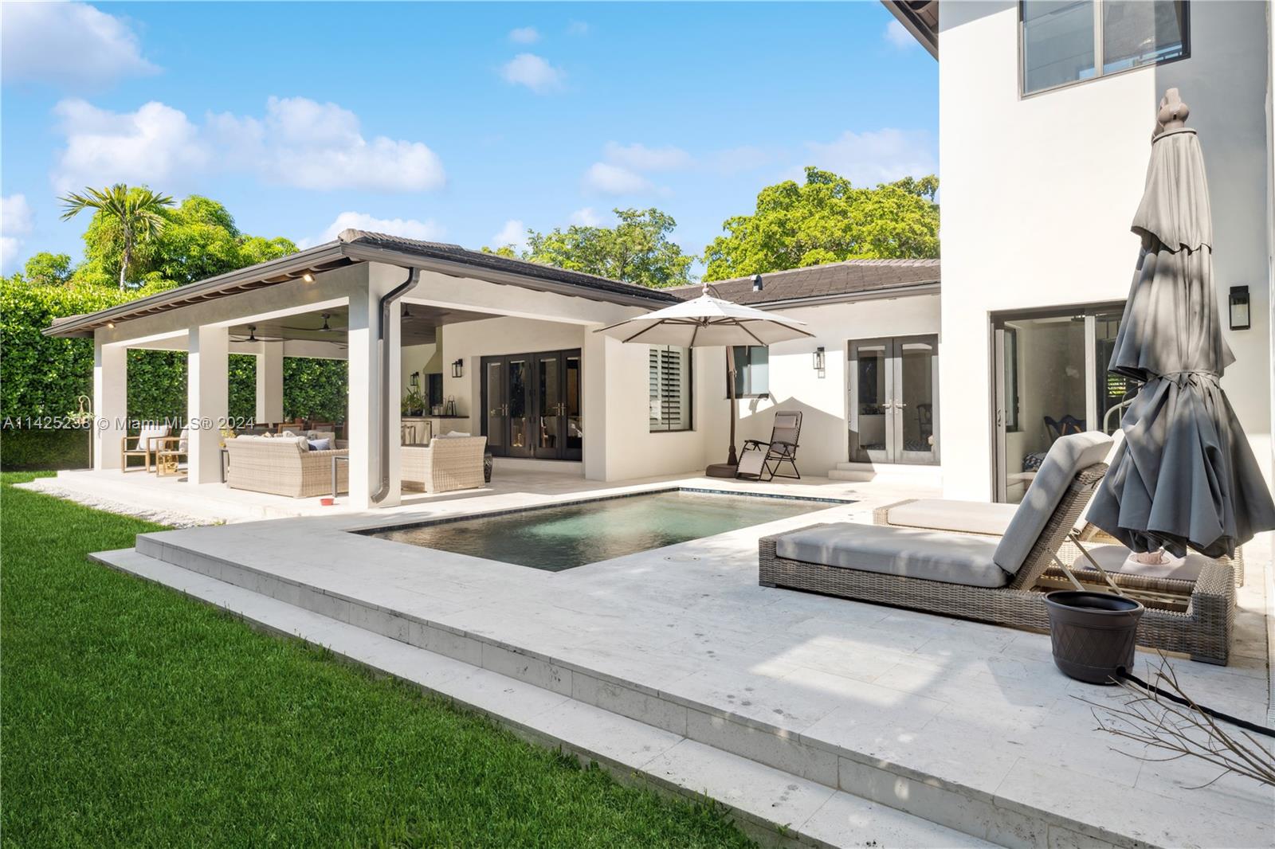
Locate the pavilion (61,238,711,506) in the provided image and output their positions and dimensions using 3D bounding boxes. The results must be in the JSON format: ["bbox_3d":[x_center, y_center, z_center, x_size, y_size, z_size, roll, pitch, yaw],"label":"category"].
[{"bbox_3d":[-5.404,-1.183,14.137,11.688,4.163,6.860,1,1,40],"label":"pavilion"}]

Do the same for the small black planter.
[{"bbox_3d":[1.922,0.896,3.137,0.361,0.303,0.361,0,1,0],"label":"small black planter"}]

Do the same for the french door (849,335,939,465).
[{"bbox_3d":[3.994,-0.370,11.622,1.474,1.998,0.120,1,1,40],"label":"french door"}]

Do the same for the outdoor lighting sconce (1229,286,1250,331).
[{"bbox_3d":[5.008,-0.970,6.182,0.131,0.376,0.160,1,1,40],"label":"outdoor lighting sconce"}]

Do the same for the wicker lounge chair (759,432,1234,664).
[{"bbox_3d":[1.949,0.527,4.316,2.325,0.999,0.899,1,1,40],"label":"wicker lounge chair"}]

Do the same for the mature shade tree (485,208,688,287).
[{"bbox_3d":[-1.704,-3.771,29.080,8.200,9.391,8.200,0,1,0],"label":"mature shade tree"}]

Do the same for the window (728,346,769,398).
[{"bbox_3d":[1.970,-0.958,13.261,0.857,0.988,0.110,1,1,40],"label":"window"}]

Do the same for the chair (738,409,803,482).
[{"bbox_3d":[2.156,0.337,12.185,0.950,1.110,0.670,-1,1,-38],"label":"chair"}]

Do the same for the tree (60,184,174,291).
[{"bbox_3d":[-14.624,-2.810,21.067,2.900,7.878,2.900,0,1,0],"label":"tree"}]

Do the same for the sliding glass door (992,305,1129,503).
[{"bbox_3d":[4.268,-0.093,7.031,1.726,2.101,0.120,1,1,40],"label":"sliding glass door"}]

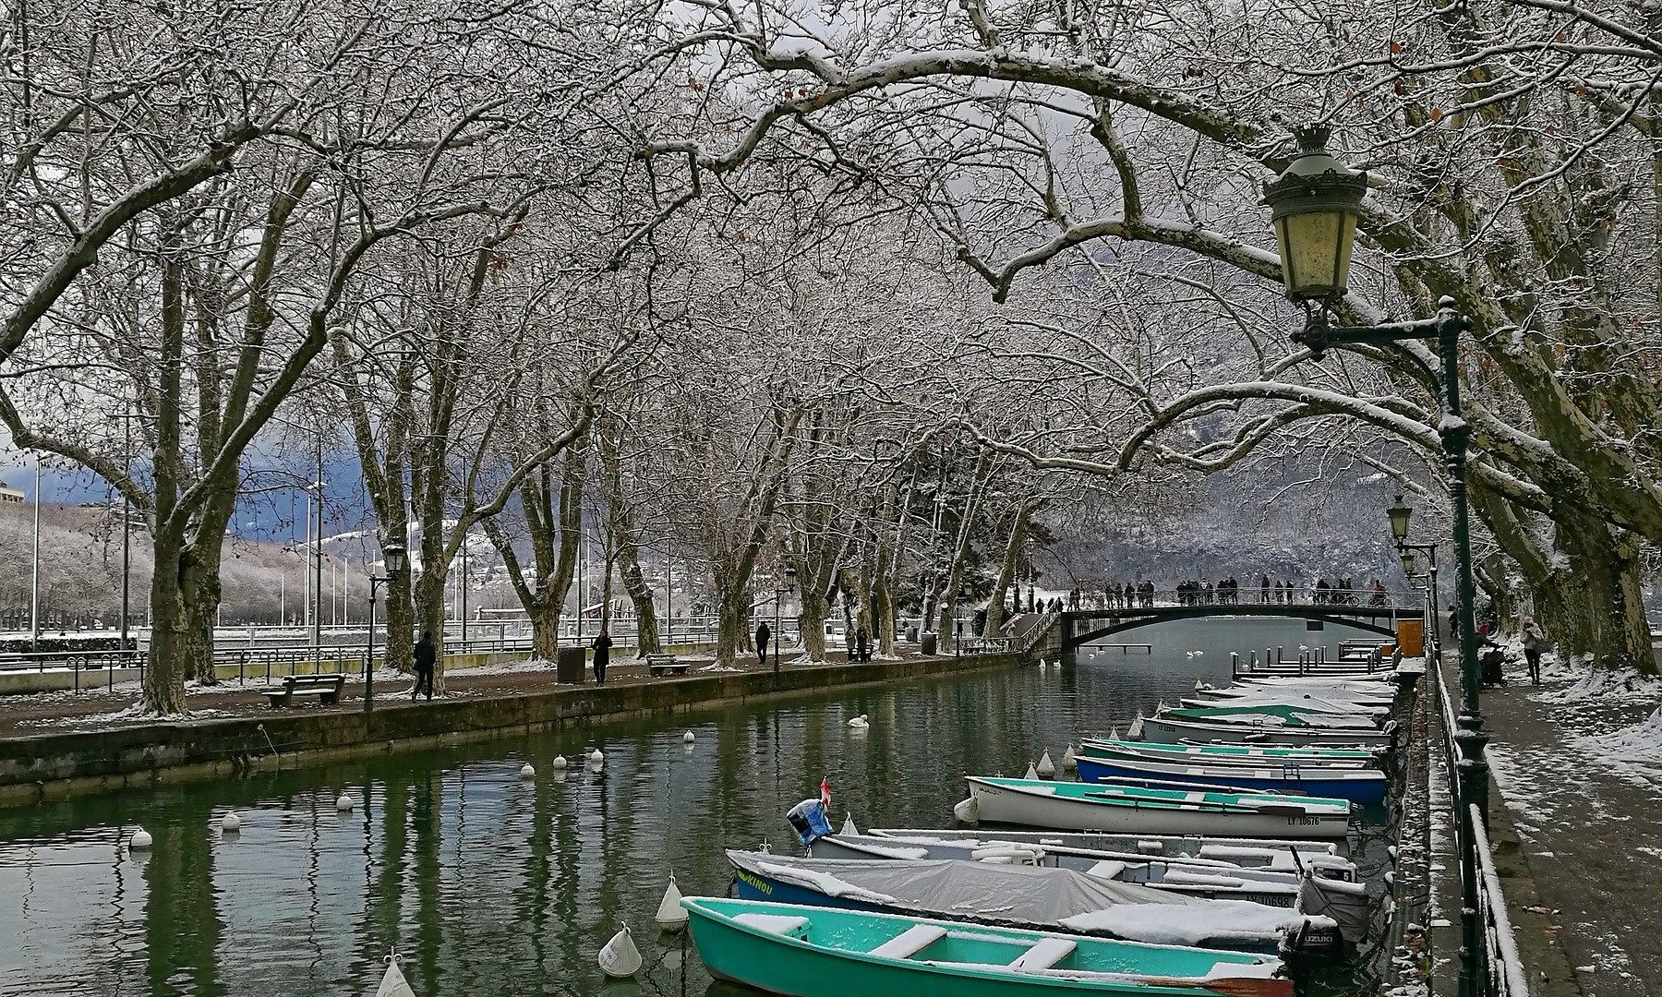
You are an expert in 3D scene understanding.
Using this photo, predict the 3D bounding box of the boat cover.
[{"bbox_3d":[1.430,3.423,14.852,5.000,0.500,1.600,-1,-4,20],"label":"boat cover"}]

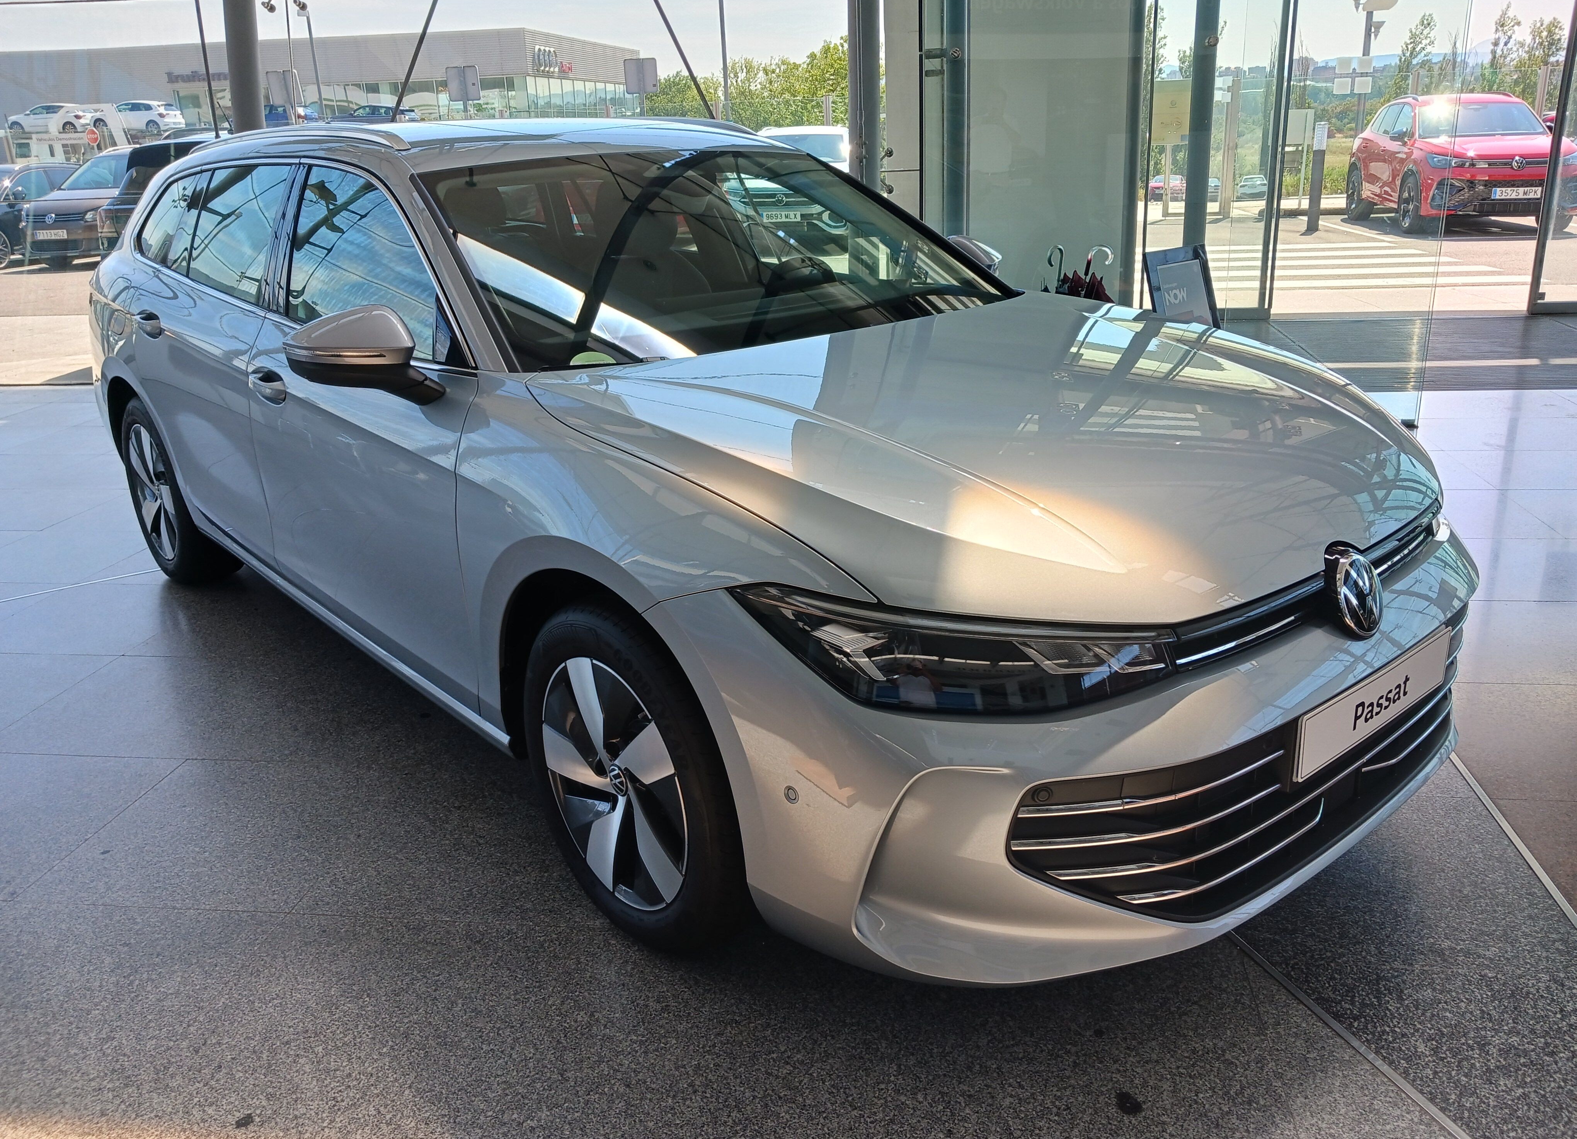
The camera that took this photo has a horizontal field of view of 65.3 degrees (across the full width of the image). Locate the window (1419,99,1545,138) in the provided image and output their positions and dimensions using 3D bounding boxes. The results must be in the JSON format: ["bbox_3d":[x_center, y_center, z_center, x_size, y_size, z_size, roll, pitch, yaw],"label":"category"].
[{"bbox_3d":[8.668,-5.680,15.463,1.460,0.140,0.740,2,51,10],"label":"window"}]

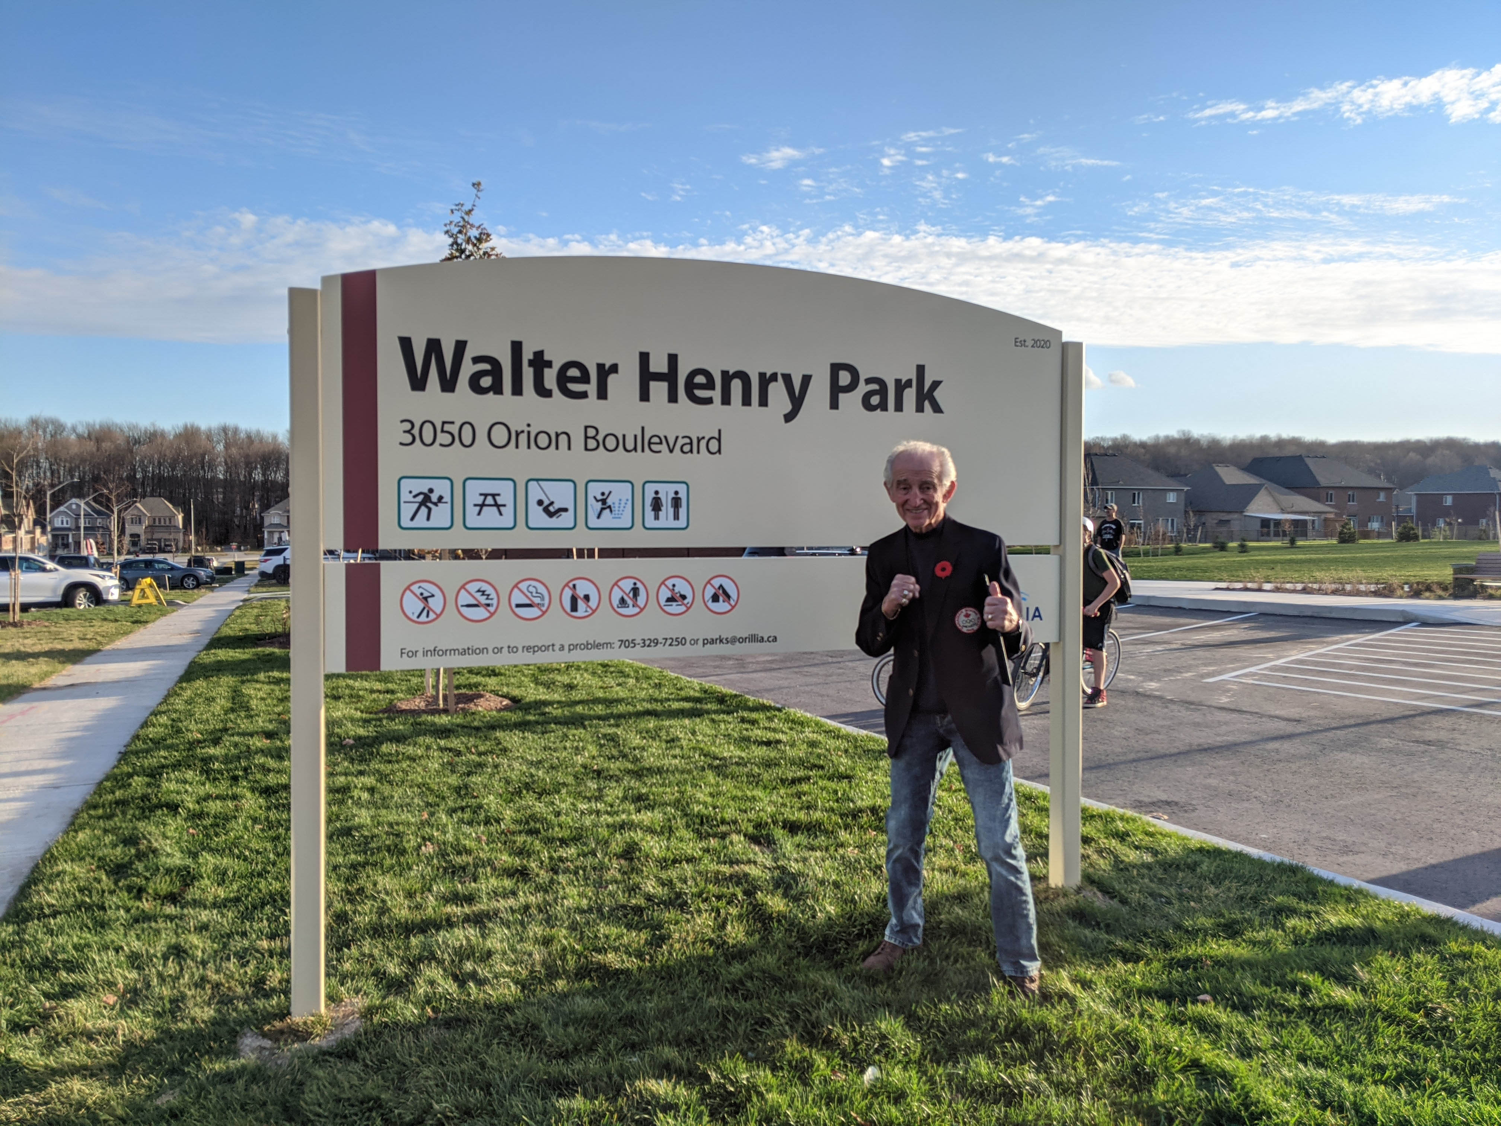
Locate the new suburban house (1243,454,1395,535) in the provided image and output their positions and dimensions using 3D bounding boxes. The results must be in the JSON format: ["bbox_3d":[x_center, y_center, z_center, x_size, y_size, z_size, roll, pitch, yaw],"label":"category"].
[{"bbox_3d":[63.131,-7.338,132.000,11.300,9.400,13.000,0,1,-22],"label":"new suburban house"}]

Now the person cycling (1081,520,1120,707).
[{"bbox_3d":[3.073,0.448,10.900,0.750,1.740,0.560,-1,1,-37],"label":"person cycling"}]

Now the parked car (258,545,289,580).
[{"bbox_3d":[-20.133,0.123,54.400,5.100,1.790,1.980,0,1,-22],"label":"parked car"}]

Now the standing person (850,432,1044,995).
[{"bbox_3d":[0.587,0.433,3.522,0.528,1.602,0.466,0,1,14],"label":"standing person"}]

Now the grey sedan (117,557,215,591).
[{"bbox_3d":[-26.839,0.476,52.800,4.850,1.470,1.830,0,1,-22],"label":"grey sedan"}]

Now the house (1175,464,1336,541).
[{"bbox_3d":[52.480,-6.442,125.500,13.000,8.100,14.000,0,1,-22],"label":"house"}]

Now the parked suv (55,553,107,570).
[{"bbox_3d":[-34.917,0.382,61.000,1.900,1.700,4.700,0,1,-22],"label":"parked suv"}]

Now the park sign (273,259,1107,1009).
[{"bbox_3d":[-0.058,0.157,3.815,2.687,2.208,0.083,0,1,-21],"label":"park sign"}]

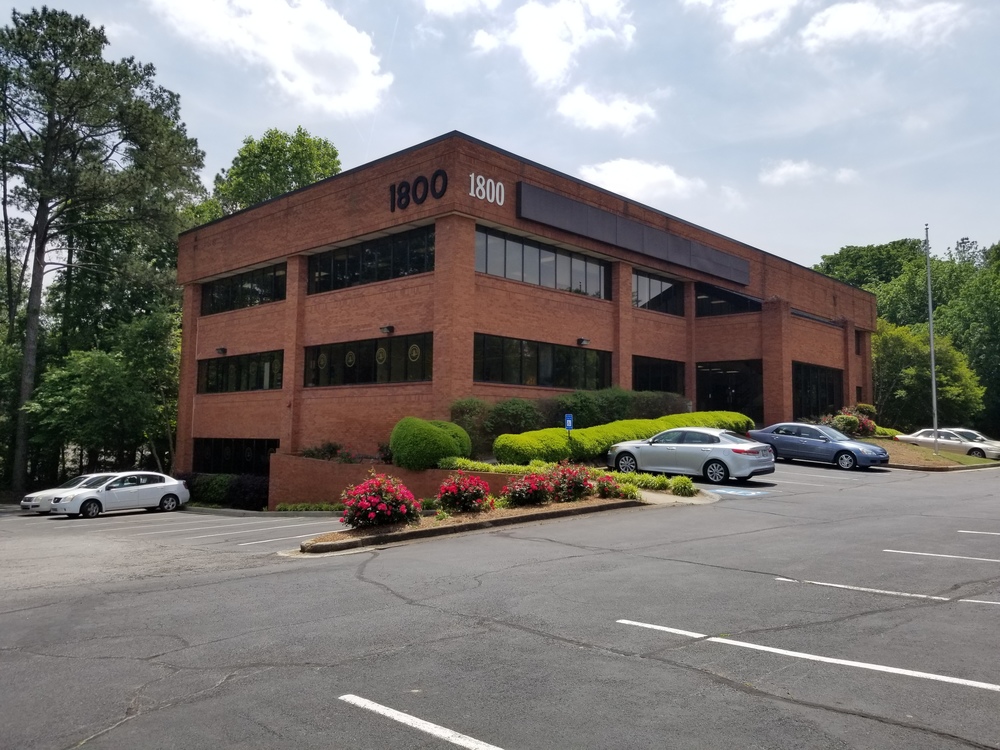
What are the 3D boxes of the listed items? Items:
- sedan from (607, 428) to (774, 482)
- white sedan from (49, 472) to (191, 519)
[{"bbox_3d":[5.410,2.260,21.680,4.855,1.465,1.860,-1,-4,43],"label":"sedan"},{"bbox_3d":[-13.690,4.290,27.350,1.790,1.510,4.570,-5,-7,41],"label":"white sedan"}]

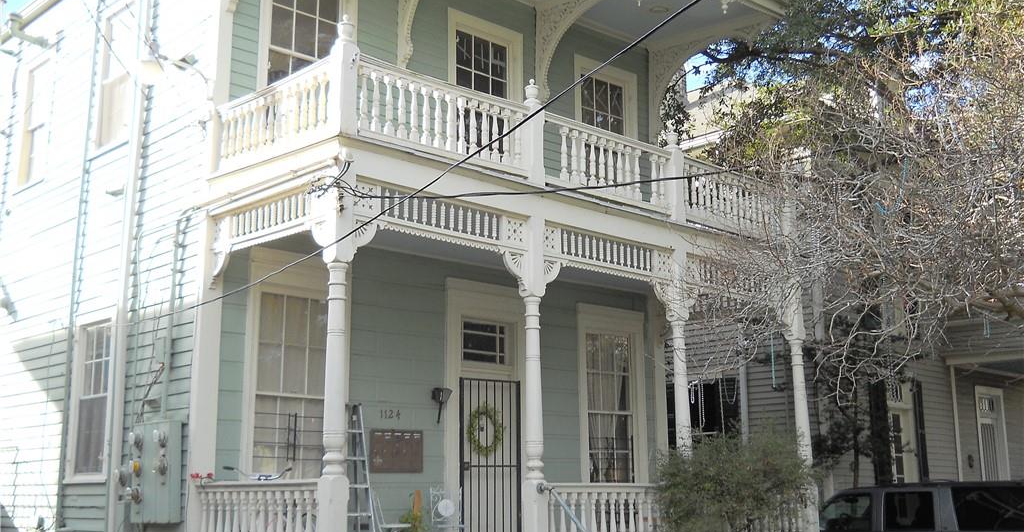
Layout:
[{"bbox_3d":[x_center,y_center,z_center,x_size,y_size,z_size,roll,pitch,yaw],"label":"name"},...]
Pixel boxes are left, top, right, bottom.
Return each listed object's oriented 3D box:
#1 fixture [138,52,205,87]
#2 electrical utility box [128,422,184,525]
[{"bbox_3d":[-3.569,-2.033,11.615,0.660,0.310,0.260,10,-16,-41],"label":"fixture"},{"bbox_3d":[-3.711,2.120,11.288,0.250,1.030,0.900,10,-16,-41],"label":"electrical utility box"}]

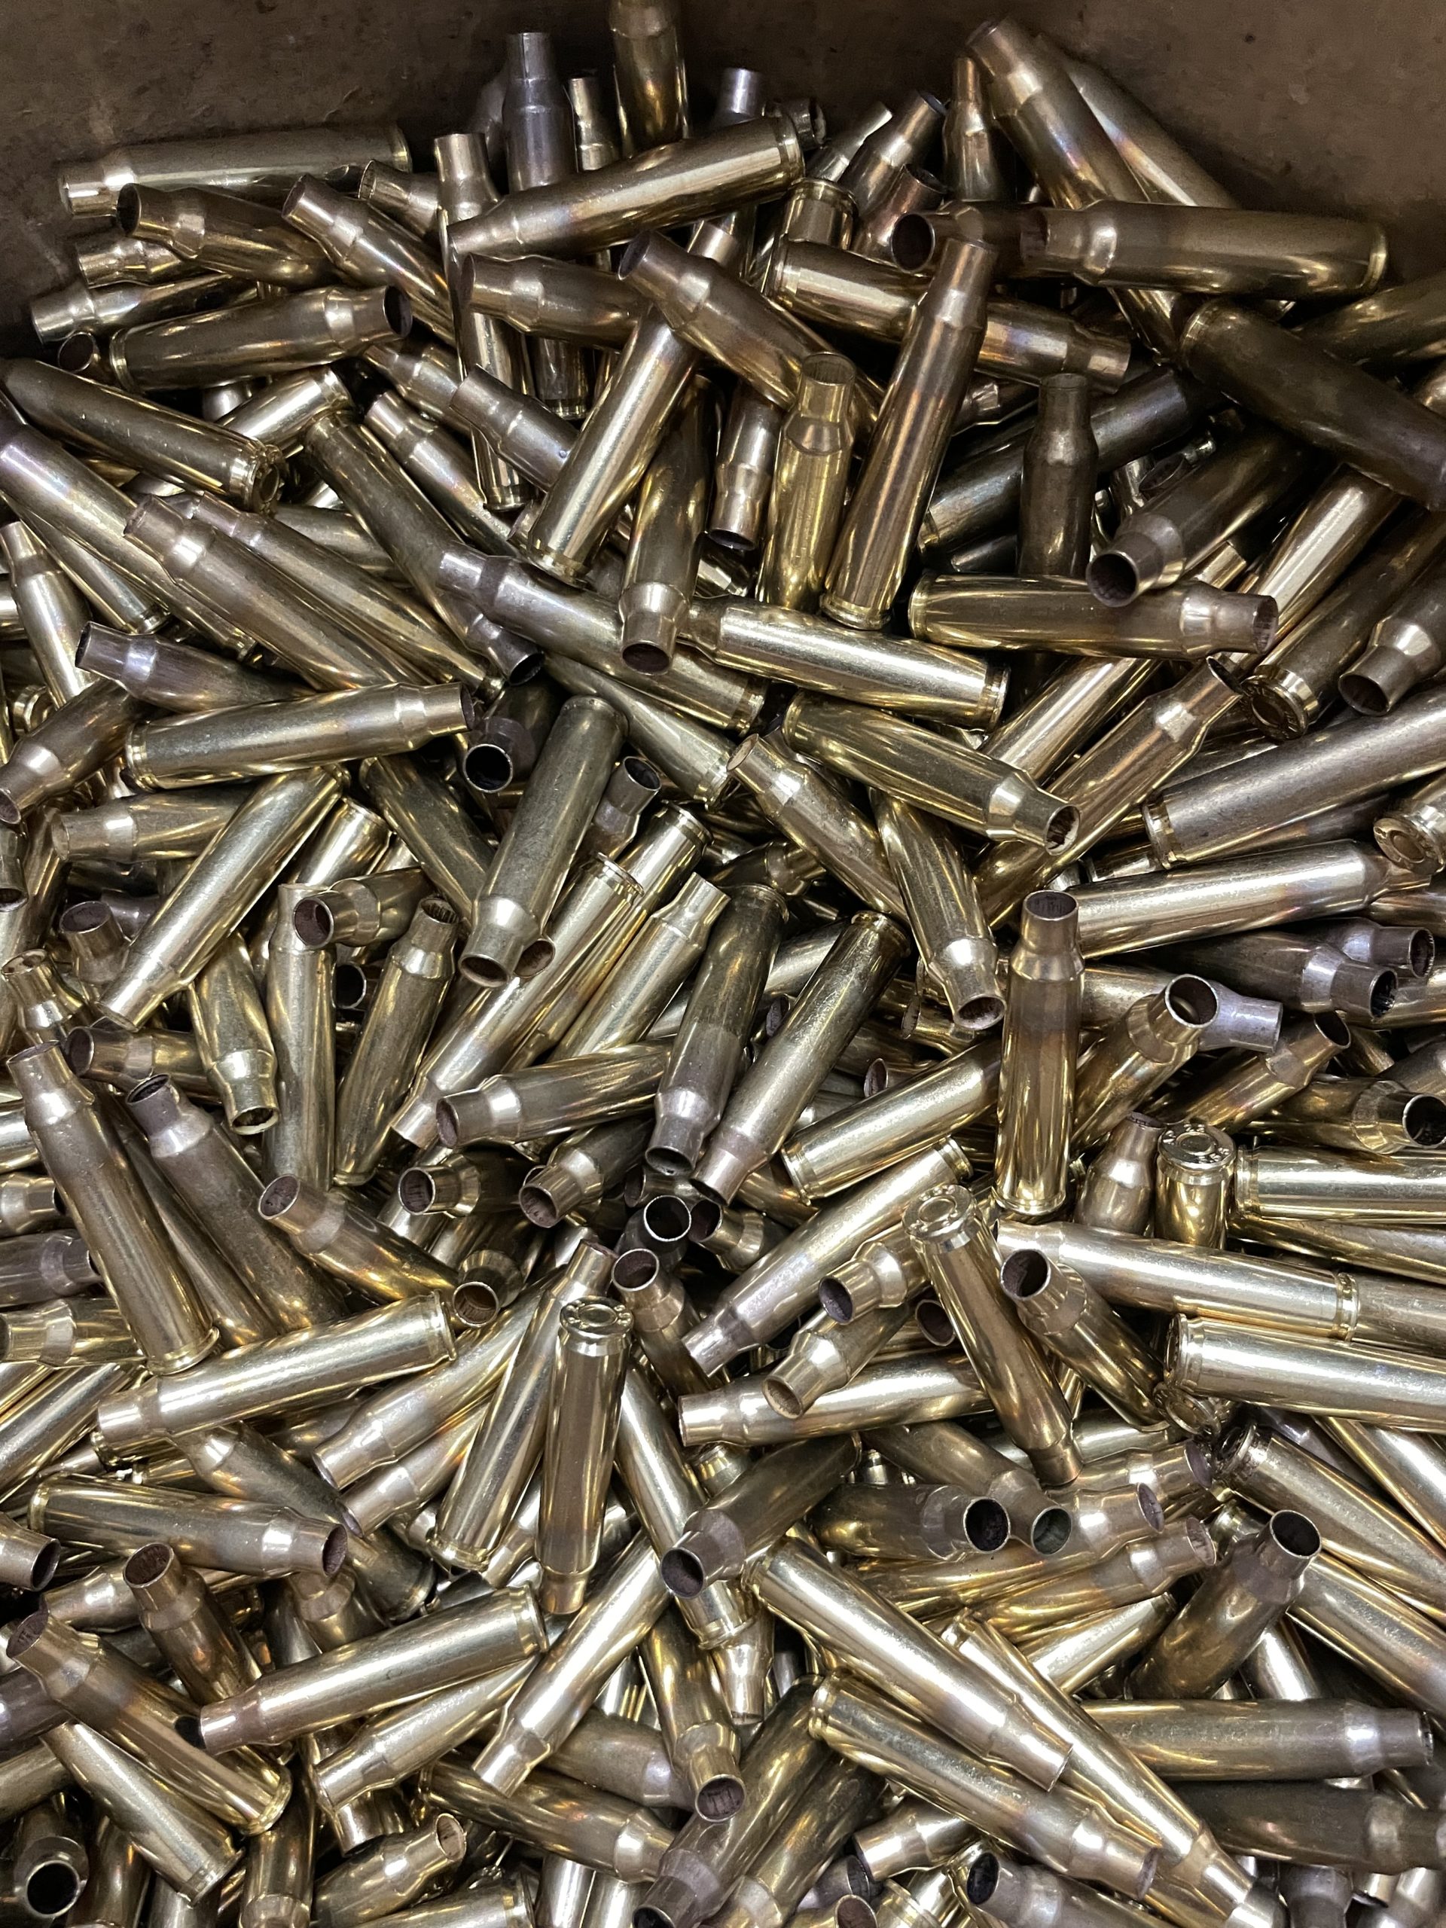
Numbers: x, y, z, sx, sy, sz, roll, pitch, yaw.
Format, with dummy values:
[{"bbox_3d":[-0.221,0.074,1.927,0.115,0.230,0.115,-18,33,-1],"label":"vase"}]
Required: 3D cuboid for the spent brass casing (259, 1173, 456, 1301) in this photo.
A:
[{"bbox_3d":[-0.048,0.043,0.206,0.010,0.045,0.010,-45,43,-3],"label":"spent brass casing"}]

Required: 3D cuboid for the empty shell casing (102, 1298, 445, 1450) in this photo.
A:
[{"bbox_3d":[-0.059,0.054,0.192,0.045,0.010,0.010,-15,75,-9],"label":"empty shell casing"}]

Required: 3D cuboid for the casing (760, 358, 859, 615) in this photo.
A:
[{"bbox_3d":[0.011,-0.058,0.190,0.010,0.045,0.010,14,55,4],"label":"casing"}]

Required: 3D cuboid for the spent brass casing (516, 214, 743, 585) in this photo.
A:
[{"bbox_3d":[-0.012,-0.072,0.191,0.010,0.010,0.045,27,90,10],"label":"spent brass casing"}]

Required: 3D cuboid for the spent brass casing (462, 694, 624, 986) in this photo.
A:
[{"bbox_3d":[-0.024,-0.017,0.192,0.010,0.010,0.045,24,55,-8],"label":"spent brass casing"}]

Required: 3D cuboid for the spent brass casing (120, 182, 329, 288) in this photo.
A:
[{"bbox_3d":[-0.063,-0.102,0.207,0.045,0.010,0.010,-11,80,-45],"label":"spent brass casing"}]

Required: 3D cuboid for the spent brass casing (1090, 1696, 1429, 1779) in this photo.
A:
[{"bbox_3d":[0.066,0.098,0.184,0.045,0.010,0.010,-18,65,29],"label":"spent brass casing"}]

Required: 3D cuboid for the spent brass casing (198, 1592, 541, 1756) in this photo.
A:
[{"bbox_3d":[-0.047,0.095,0.195,0.045,0.010,0.010,-16,83,-10],"label":"spent brass casing"}]

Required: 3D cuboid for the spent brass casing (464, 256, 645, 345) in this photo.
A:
[{"bbox_3d":[-0.012,-0.086,0.192,0.045,0.010,0.010,0,116,-27],"label":"spent brass casing"}]

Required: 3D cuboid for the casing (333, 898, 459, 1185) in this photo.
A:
[{"bbox_3d":[-0.048,0.011,0.208,0.010,0.010,0.045,21,113,-11],"label":"casing"}]

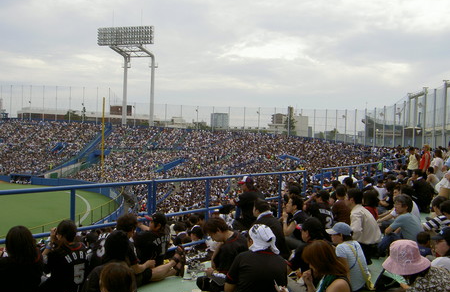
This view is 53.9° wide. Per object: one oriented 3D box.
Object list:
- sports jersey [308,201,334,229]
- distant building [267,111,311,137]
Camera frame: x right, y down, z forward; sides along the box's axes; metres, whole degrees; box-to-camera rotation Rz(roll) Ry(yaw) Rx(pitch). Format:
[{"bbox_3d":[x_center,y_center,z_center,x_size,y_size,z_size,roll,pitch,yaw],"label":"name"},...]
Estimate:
[{"bbox_3d":[1.702,1.261,7.800,0.450,0.550,0.300,2,0,-35],"label":"sports jersey"},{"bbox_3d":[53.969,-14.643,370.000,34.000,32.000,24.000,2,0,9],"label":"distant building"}]

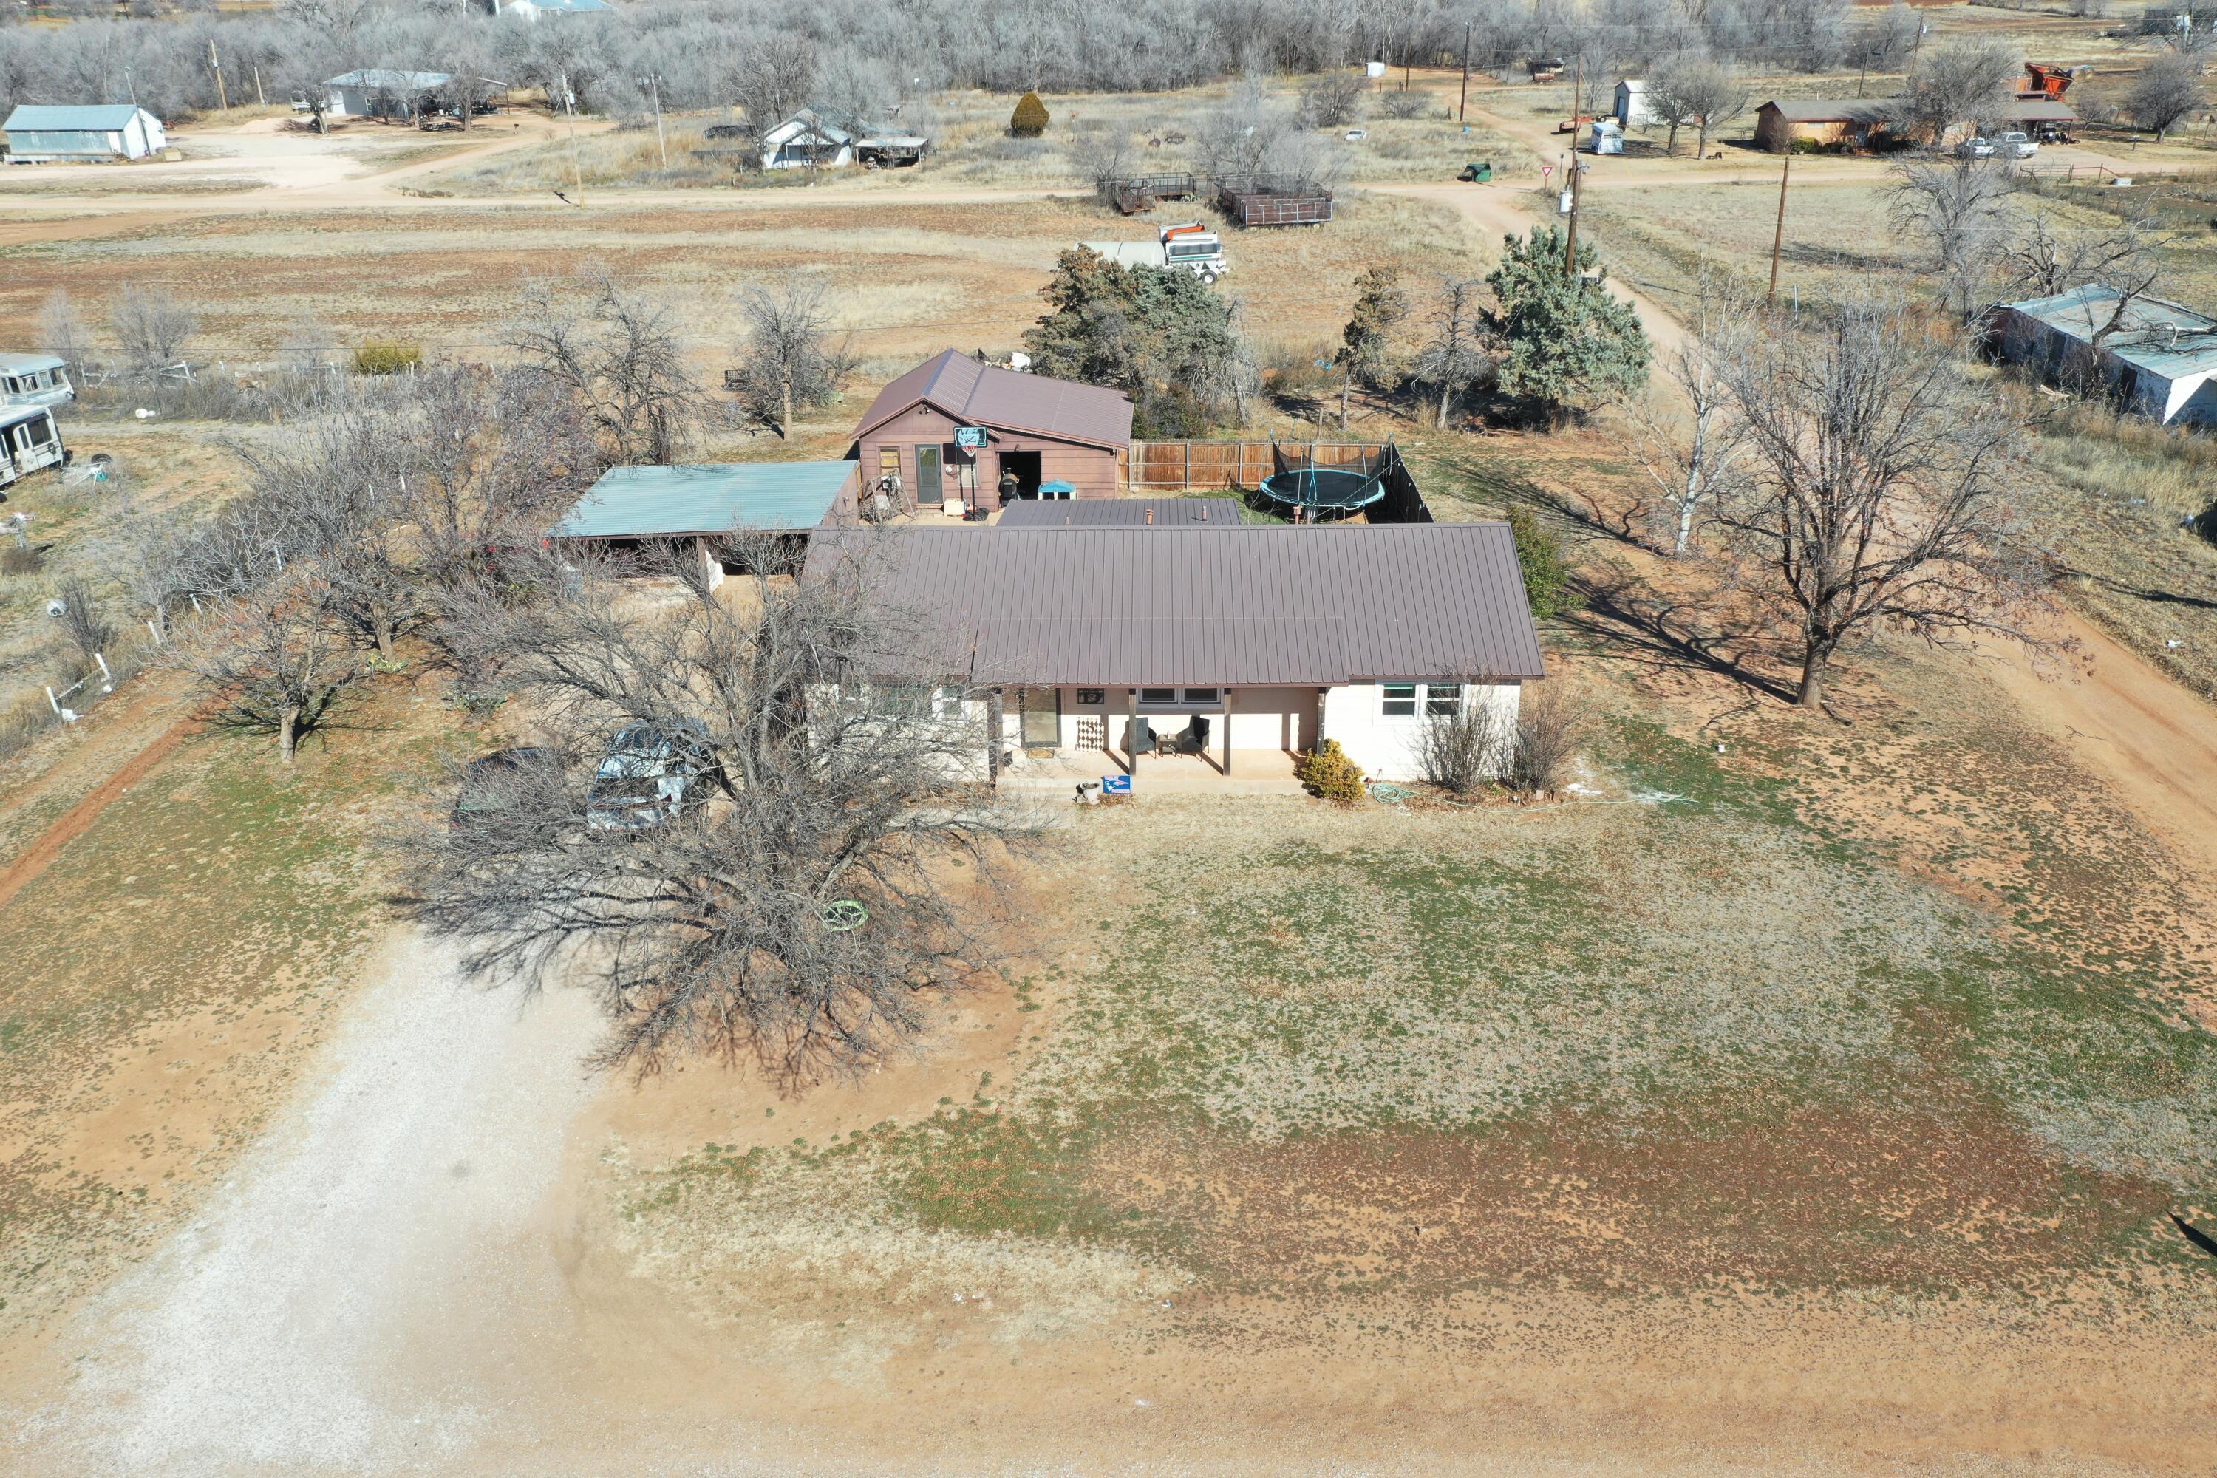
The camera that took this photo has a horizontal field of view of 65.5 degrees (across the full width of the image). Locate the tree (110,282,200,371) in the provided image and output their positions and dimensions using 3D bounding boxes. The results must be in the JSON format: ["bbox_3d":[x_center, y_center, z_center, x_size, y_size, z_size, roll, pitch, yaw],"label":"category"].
[{"bbox_3d":[-45.010,-19.570,81.360,3.400,4.000,3.300,-15,29,-25],"label":"tree"}]

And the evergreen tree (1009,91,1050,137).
[{"bbox_3d":[-7.926,-63.053,173.834,3.800,3.956,3.800,-1,25,0],"label":"evergreen tree"}]

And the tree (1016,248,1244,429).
[{"bbox_3d":[1.100,-15.763,68.049,8.700,6.599,7.600,-1,25,0],"label":"tree"}]

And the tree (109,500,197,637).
[{"bbox_3d":[-26.425,-4.677,47.780,2.250,3.838,2.250,-14,28,-27],"label":"tree"}]

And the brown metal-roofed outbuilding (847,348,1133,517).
[{"bbox_3d":[-3.823,-11.021,60.917,9.183,4.002,7.438,0,25,2],"label":"brown metal-roofed outbuilding"}]

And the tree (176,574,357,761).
[{"bbox_3d":[-19.470,-1.662,40.059,3.950,4.556,3.900,-13,27,-25],"label":"tree"}]

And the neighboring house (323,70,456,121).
[{"bbox_3d":[-88.632,-78.961,211.745,13.800,4.800,9.000,9,26,20],"label":"neighboring house"}]

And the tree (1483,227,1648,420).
[{"bbox_3d":[18.164,-16.607,68.363,6.400,7.201,6.200,5,25,14],"label":"tree"}]

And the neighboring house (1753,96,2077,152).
[{"bbox_3d":[67.404,-51.726,144.903,22.500,3.750,8.200,-2,25,-3],"label":"neighboring house"}]

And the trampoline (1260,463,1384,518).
[{"bbox_3d":[7.166,-7.958,57.660,4.170,0.950,4.170,-1,25,0],"label":"trampoline"}]

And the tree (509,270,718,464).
[{"bbox_3d":[-17.809,-13.248,62.300,7.300,7.146,6.800,-8,25,-14],"label":"tree"}]

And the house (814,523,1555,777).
[{"bbox_3d":[1.342,-3.078,42.897,16.798,4.669,10.657,0,25,2],"label":"house"}]

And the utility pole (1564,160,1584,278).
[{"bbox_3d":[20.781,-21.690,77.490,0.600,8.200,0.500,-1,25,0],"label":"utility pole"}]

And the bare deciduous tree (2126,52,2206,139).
[{"bbox_3d":[94.314,-56.830,152.624,6.800,7.280,6.600,-1,25,0],"label":"bare deciduous tree"}]

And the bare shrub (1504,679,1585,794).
[{"bbox_3d":[10.170,0.020,40.160,1.750,2.400,1.600,6,27,14],"label":"bare shrub"}]

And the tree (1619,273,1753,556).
[{"bbox_3d":[18.050,-9.950,53.660,3.600,8.300,3.500,7,27,17],"label":"tree"}]

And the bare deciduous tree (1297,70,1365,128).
[{"bbox_3d":[23.839,-68.741,184.714,7.200,5.406,6.500,2,25,7],"label":"bare deciduous tree"}]

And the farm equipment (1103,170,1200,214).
[{"bbox_3d":[3.126,-40.488,127.187,6.600,2.300,4.500,2,25,7],"label":"farm equipment"}]

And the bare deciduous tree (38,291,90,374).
[{"bbox_3d":[-48.003,-18.352,78.473,2.500,4.077,2.500,-1,25,0],"label":"bare deciduous tree"}]

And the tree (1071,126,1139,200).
[{"bbox_3d":[-0.354,-41.252,124.012,4.800,4.900,4.600,-1,25,0],"label":"tree"}]

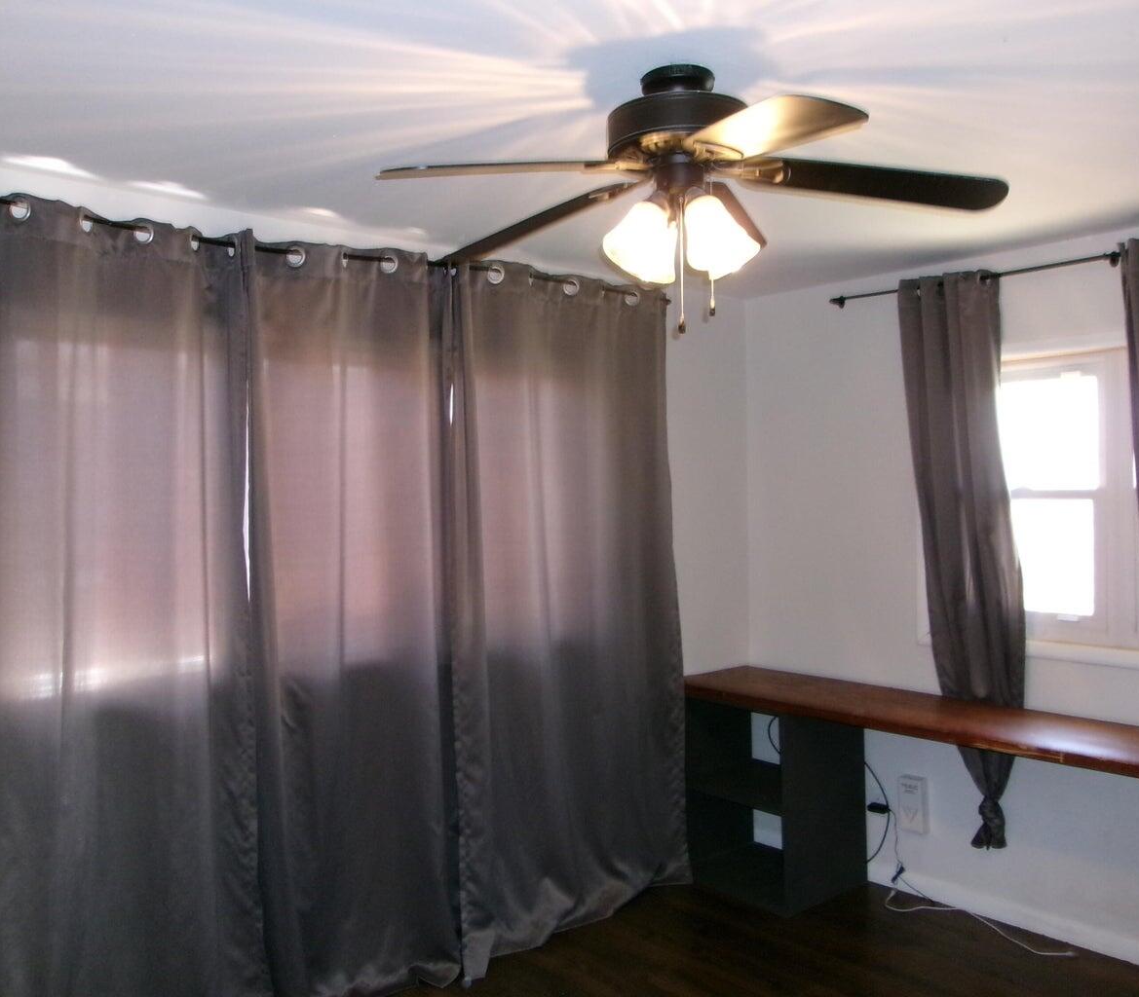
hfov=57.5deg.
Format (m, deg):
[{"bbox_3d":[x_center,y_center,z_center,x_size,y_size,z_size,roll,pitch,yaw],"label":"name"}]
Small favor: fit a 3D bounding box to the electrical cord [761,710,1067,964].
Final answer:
[{"bbox_3d":[1.264,1.235,3.979,0.170,0.630,1.300,-1,1,-42],"label":"electrical cord"}]

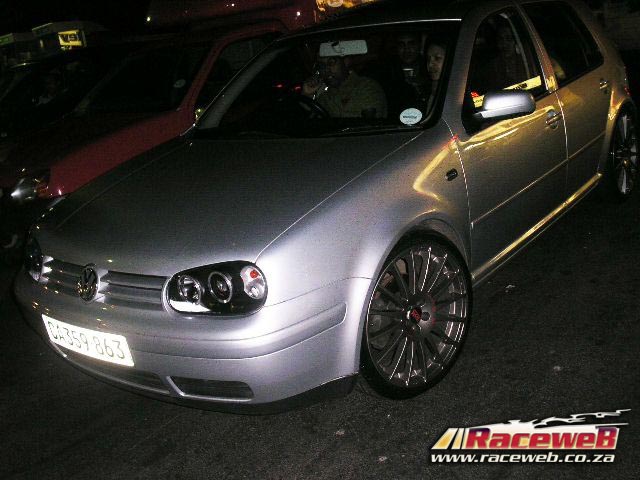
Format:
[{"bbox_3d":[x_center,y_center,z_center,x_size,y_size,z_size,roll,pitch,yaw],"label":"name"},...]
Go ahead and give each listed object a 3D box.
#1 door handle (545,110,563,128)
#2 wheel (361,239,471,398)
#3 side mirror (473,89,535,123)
[{"bbox_3d":[1.150,-0.598,3.455,0.050,0.058,0.180,6,22,38],"label":"door handle"},{"bbox_3d":[0.307,0.272,2.684,0.630,0.630,0.220,-20,21,-35],"label":"wheel"},{"bbox_3d":[0.781,-0.561,2.978,0.220,0.145,0.150,6,22,38],"label":"side mirror"}]

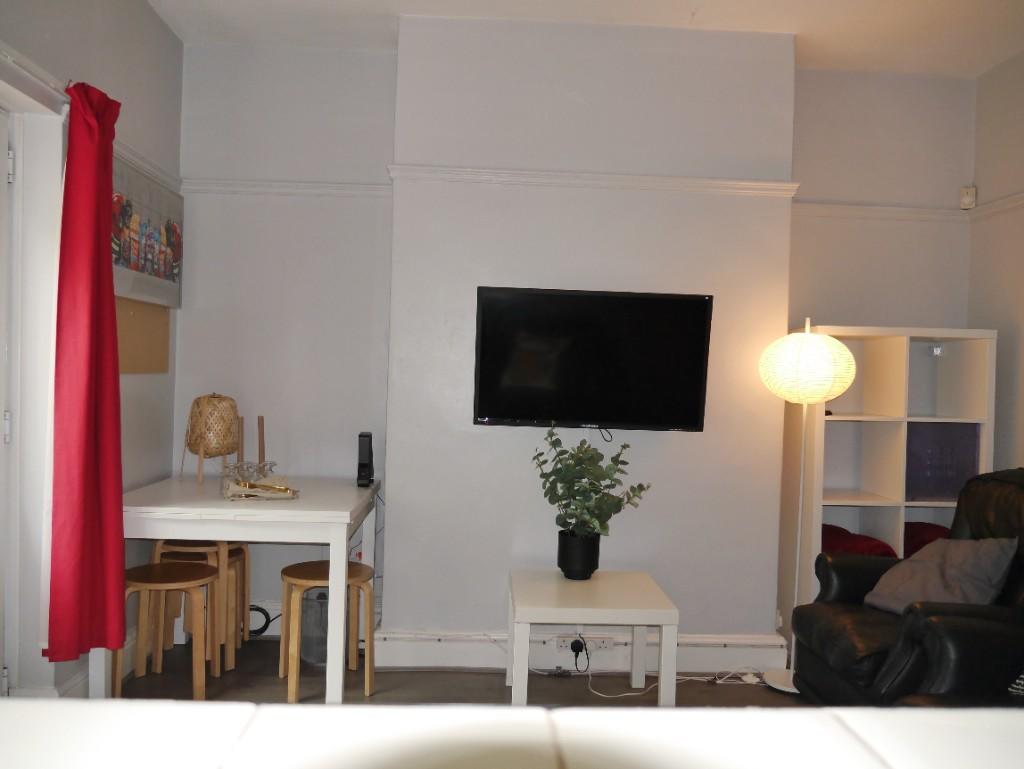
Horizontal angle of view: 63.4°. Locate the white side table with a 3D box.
[{"bbox_3d":[0.271,0.972,3.046,0.550,0.450,0.550,2,1,-2],"label":"white side table"}]

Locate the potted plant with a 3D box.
[{"bbox_3d":[0.308,0.452,3.194,0.452,0.589,0.380,2,1,-3],"label":"potted plant"}]

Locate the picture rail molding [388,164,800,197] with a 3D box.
[{"bbox_3d":[0.347,-0.840,3.433,1.724,0.058,0.030,2,1,-3],"label":"picture rail molding"}]

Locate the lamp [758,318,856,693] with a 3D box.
[{"bbox_3d":[1.149,0.476,3.305,0.380,1.487,0.380,2,1,-3],"label":"lamp"}]

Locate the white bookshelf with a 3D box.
[{"bbox_3d":[1.619,0.494,3.652,0.770,1.470,0.390,2,1,-3],"label":"white bookshelf"}]

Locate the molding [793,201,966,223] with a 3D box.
[{"bbox_3d":[1.684,-0.804,3.877,0.957,0.062,0.030,2,1,-3],"label":"molding"}]

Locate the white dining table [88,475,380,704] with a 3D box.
[{"bbox_3d":[-1.042,0.790,3.267,0.912,0.735,0.840,2,1,-3],"label":"white dining table"}]

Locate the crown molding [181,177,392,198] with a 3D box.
[{"bbox_3d":[-1.000,-0.879,3.746,0.993,0.062,0.030,2,1,-3],"label":"crown molding"}]

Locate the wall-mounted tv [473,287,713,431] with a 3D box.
[{"bbox_3d":[0.322,-0.101,3.338,0.930,0.550,0.070,2,9,-3],"label":"wall-mounted tv"}]

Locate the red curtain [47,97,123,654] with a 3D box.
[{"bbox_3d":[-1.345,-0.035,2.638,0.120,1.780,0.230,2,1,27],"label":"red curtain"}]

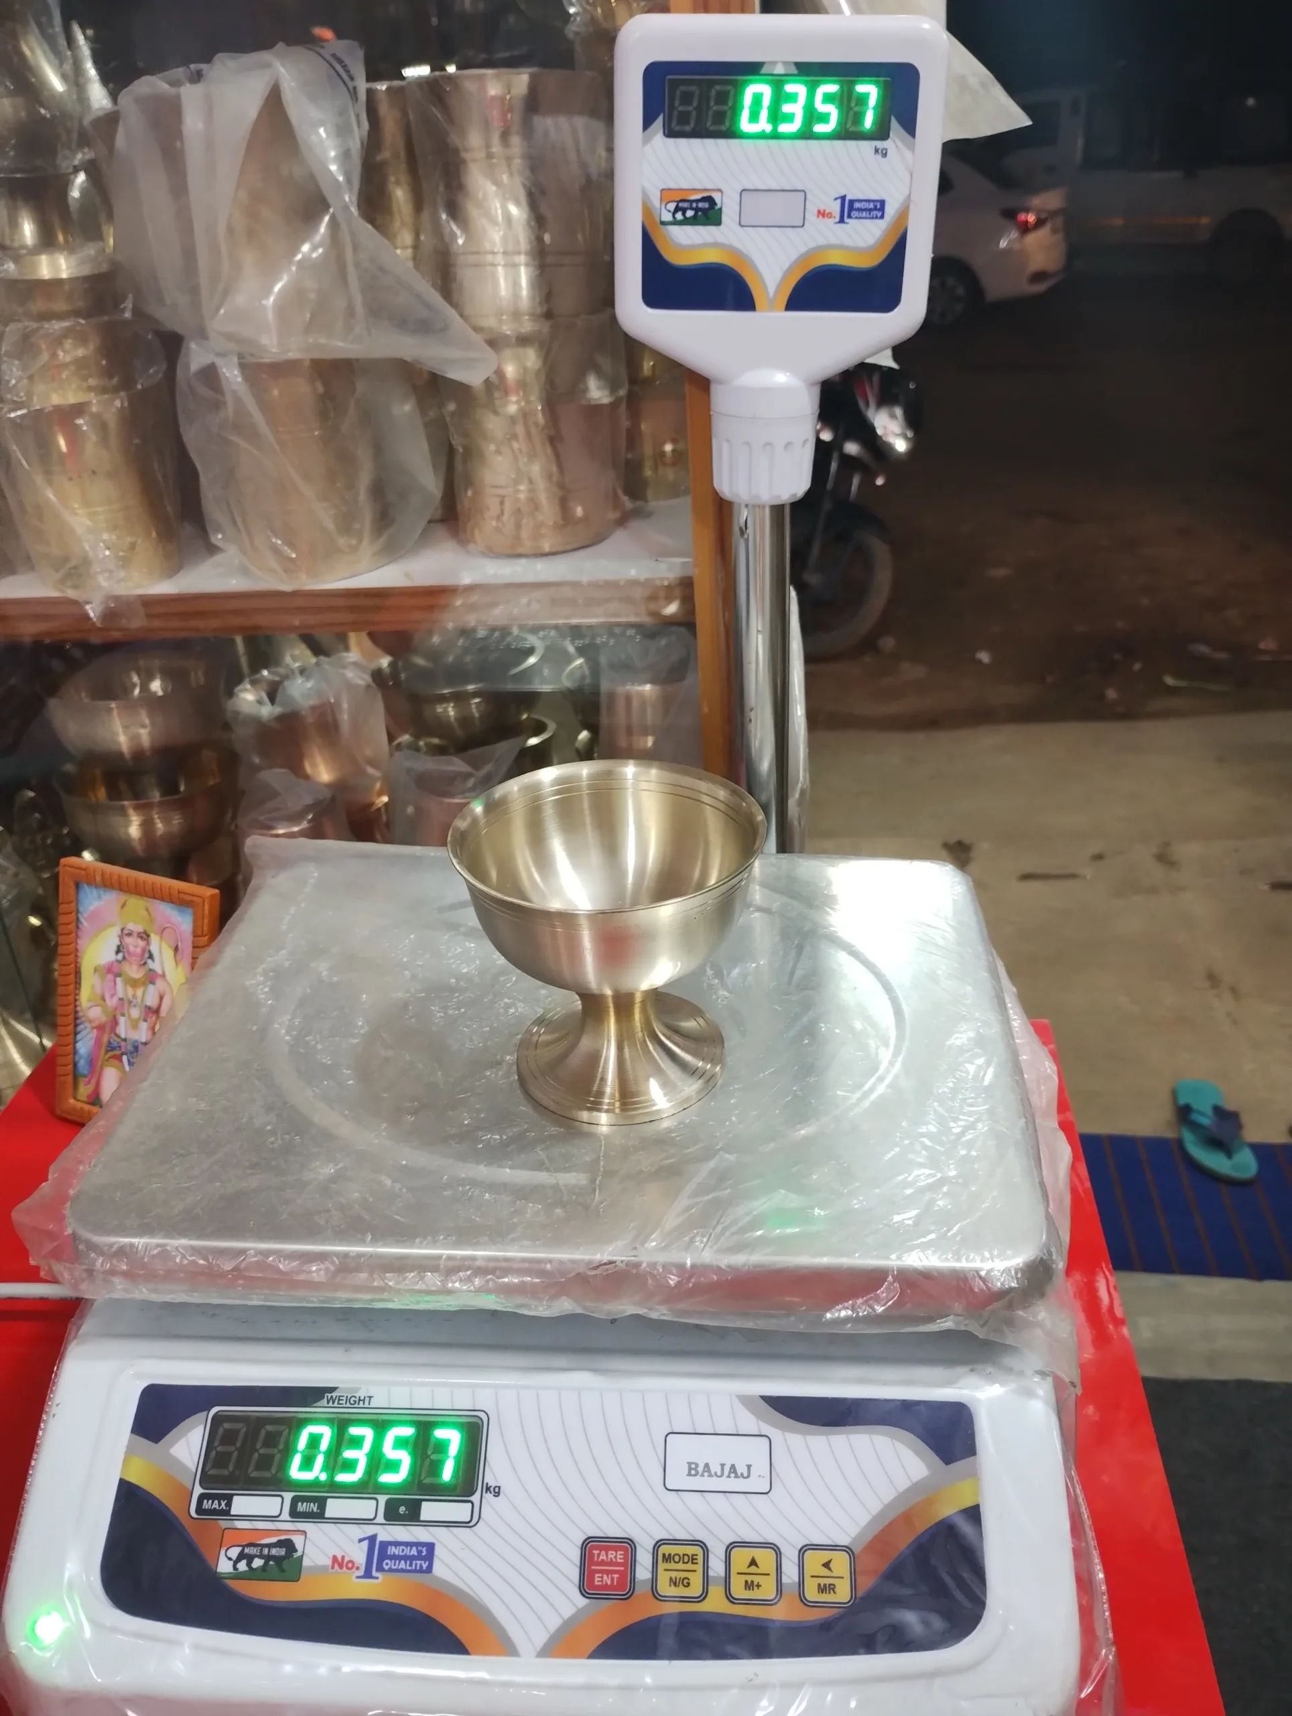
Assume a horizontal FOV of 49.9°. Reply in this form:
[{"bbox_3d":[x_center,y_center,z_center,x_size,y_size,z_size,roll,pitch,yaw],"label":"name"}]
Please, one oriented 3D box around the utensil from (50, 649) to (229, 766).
[{"bbox_3d":[-0.336,-0.095,0.929,0.116,0.066,0.116,-2,30,1],"label":"utensil"}]

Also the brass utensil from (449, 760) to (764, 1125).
[{"bbox_3d":[-0.010,0.032,0.477,0.101,0.093,0.101,1,30,5],"label":"brass utensil"}]

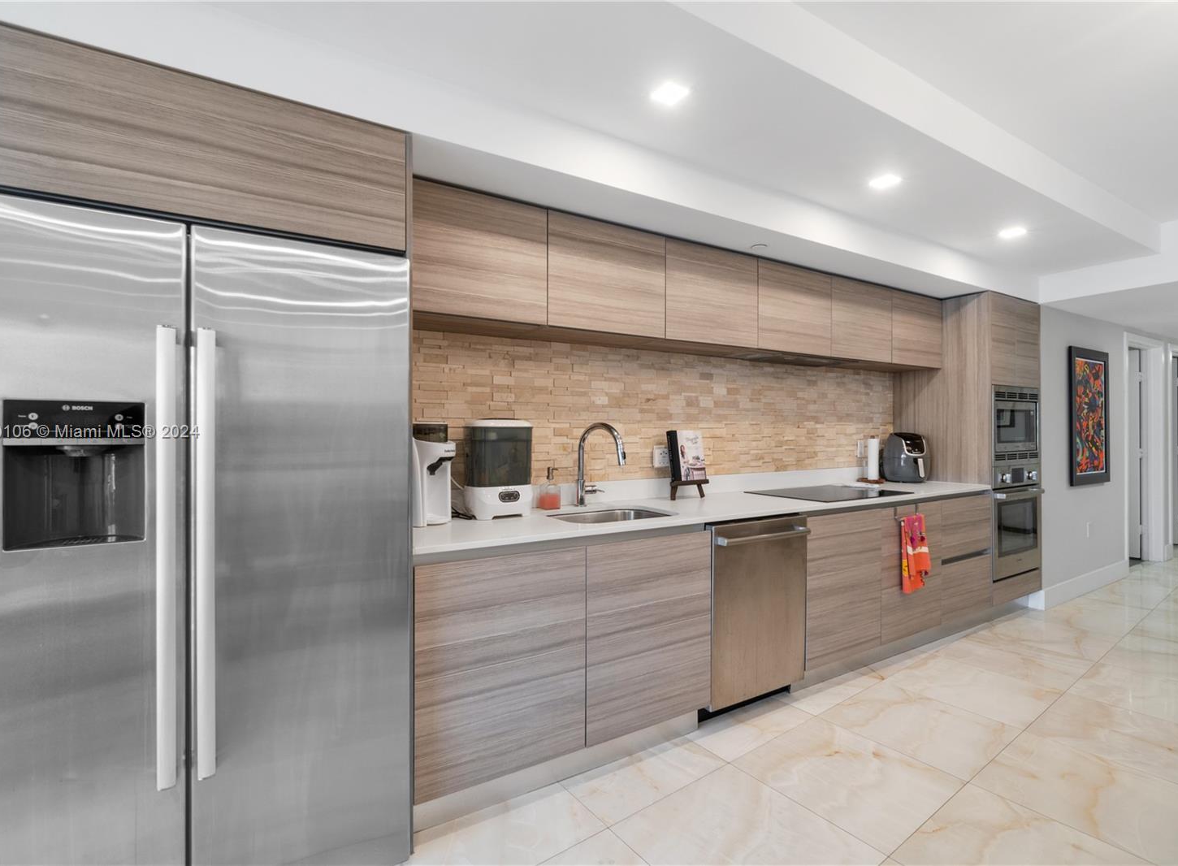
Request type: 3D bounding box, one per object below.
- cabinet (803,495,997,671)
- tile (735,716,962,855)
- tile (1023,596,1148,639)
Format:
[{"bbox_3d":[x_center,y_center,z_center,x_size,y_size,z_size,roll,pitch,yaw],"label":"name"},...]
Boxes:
[{"bbox_3d":[1.665,0.768,3.300,1.820,0.726,0.610,0,0,-30],"label":"cabinet"},{"bbox_3d":[0.976,1.301,2.064,0.603,0.010,0.603,0,0,-36],"label":"tile"},{"bbox_3d":[3.442,1.301,3.833,0.603,0.010,0.603,0,0,-36],"label":"tile"}]

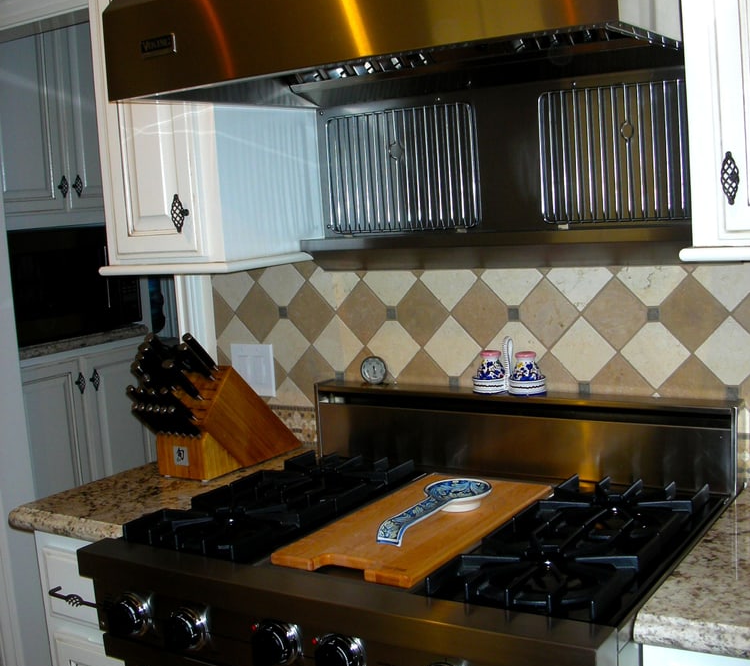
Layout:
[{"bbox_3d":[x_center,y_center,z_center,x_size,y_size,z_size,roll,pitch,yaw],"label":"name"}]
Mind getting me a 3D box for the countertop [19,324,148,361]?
[{"bbox_3d":[-1.327,0.030,3.802,0.620,0.042,0.700,1,8,33],"label":"countertop"}]

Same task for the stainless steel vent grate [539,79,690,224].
[{"bbox_3d":[0.471,-0.331,1.865,0.358,0.258,0.016,1,8,33],"label":"stainless steel vent grate"}]

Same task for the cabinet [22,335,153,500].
[{"bbox_3d":[-1.252,0.545,3.751,0.580,0.990,0.760,1,8,33],"label":"cabinet"}]

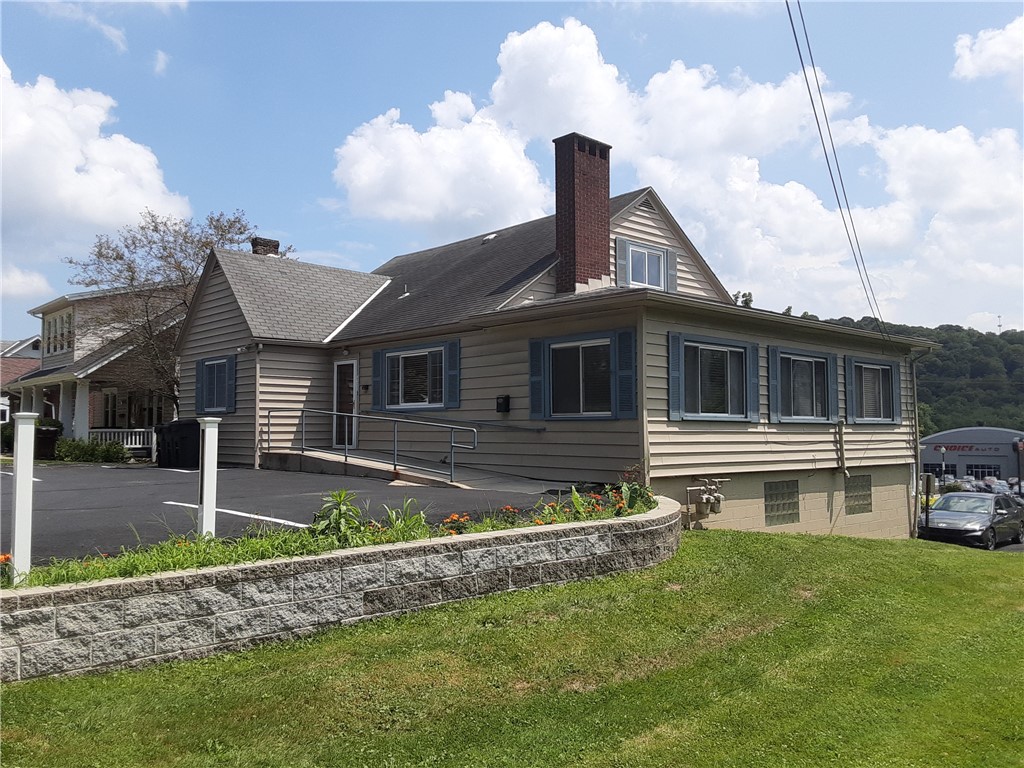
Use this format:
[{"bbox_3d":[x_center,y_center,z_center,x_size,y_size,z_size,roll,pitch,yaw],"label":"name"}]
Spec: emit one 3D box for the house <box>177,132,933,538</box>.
[{"bbox_3d":[0.461,-0.439,20.785,12.900,8.330,15.300,3,-5,-42],"label":"house"}]

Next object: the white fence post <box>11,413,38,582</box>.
[{"bbox_3d":[-3.413,0.807,5.564,0.135,1.210,0.135,3,-5,-42],"label":"white fence post"}]

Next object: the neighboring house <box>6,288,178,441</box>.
[{"bbox_3d":[-13.730,-0.680,35.957,13.292,7.619,10.694,3,-5,-43],"label":"neighboring house"}]

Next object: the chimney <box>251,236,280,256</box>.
[{"bbox_3d":[-6.659,-3.574,21.539,0.620,0.582,0.420,3,-5,-42],"label":"chimney"}]

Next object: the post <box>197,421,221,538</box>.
[{"bbox_3d":[-2.462,0.841,6.467,0.135,1.130,0.135,3,-5,-42],"label":"post"}]

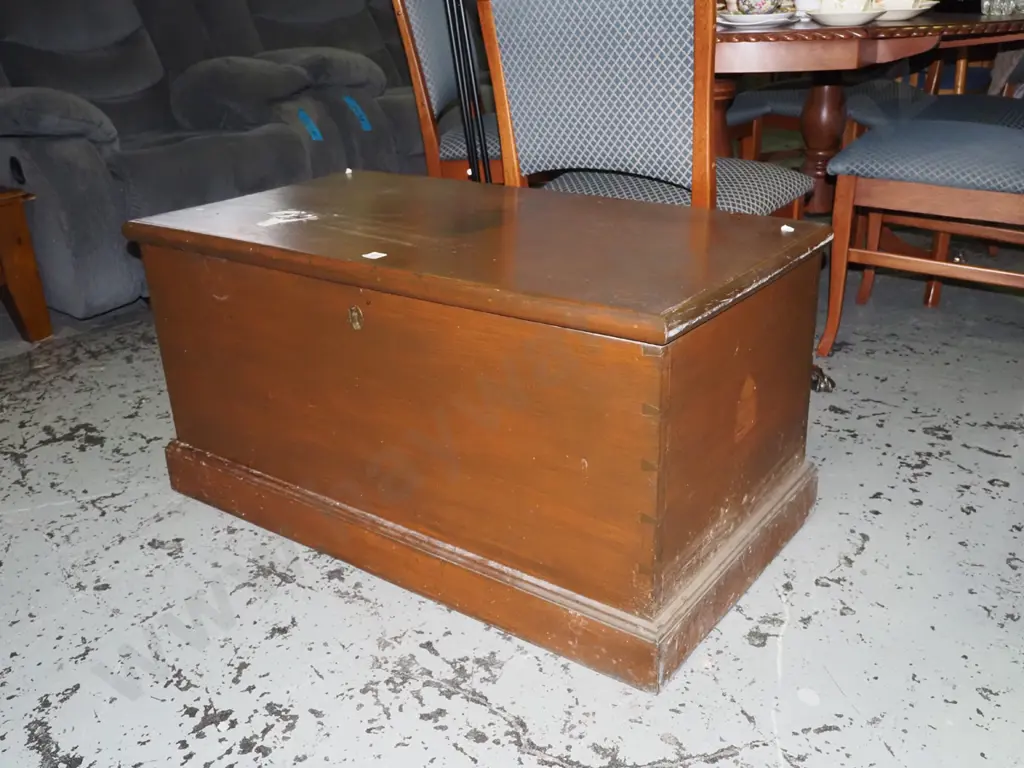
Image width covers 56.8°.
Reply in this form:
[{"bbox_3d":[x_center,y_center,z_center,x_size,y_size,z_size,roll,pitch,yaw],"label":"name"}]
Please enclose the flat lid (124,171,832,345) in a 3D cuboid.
[{"bbox_3d":[-0.086,-0.248,1.554,1.050,0.036,0.545,14,27,34],"label":"flat lid"}]

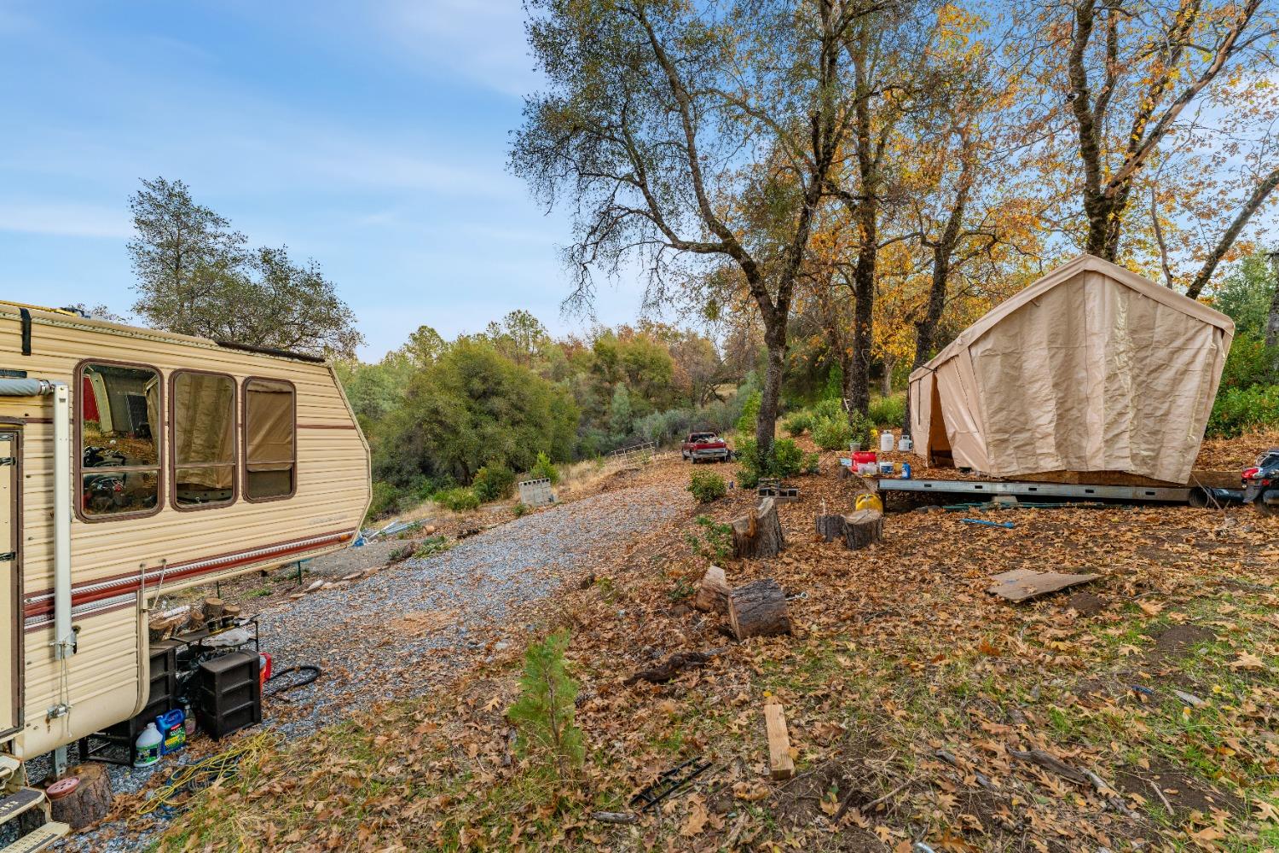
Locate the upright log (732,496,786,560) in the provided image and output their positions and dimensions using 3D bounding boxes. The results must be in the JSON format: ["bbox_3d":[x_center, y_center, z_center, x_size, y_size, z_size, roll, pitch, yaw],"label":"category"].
[{"bbox_3d":[1.487,1.235,6.200,0.630,0.660,0.560,0,0,11],"label":"upright log"}]

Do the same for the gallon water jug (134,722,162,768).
[{"bbox_3d":[-3.595,2.312,3.640,0.148,0.292,0.148,0,0,39],"label":"gallon water jug"}]

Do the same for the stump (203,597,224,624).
[{"bbox_3d":[-5.906,2.566,6.900,0.210,0.290,0.210,0,0,-37],"label":"stump"}]

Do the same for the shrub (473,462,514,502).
[{"bbox_3d":[-4.650,1.790,15.800,1.360,1.240,1.300,0,0,-16],"label":"shrub"}]

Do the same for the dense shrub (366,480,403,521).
[{"bbox_3d":[-6.980,2.000,13.500,1.150,1.100,1.100,0,0,-27],"label":"dense shrub"}]

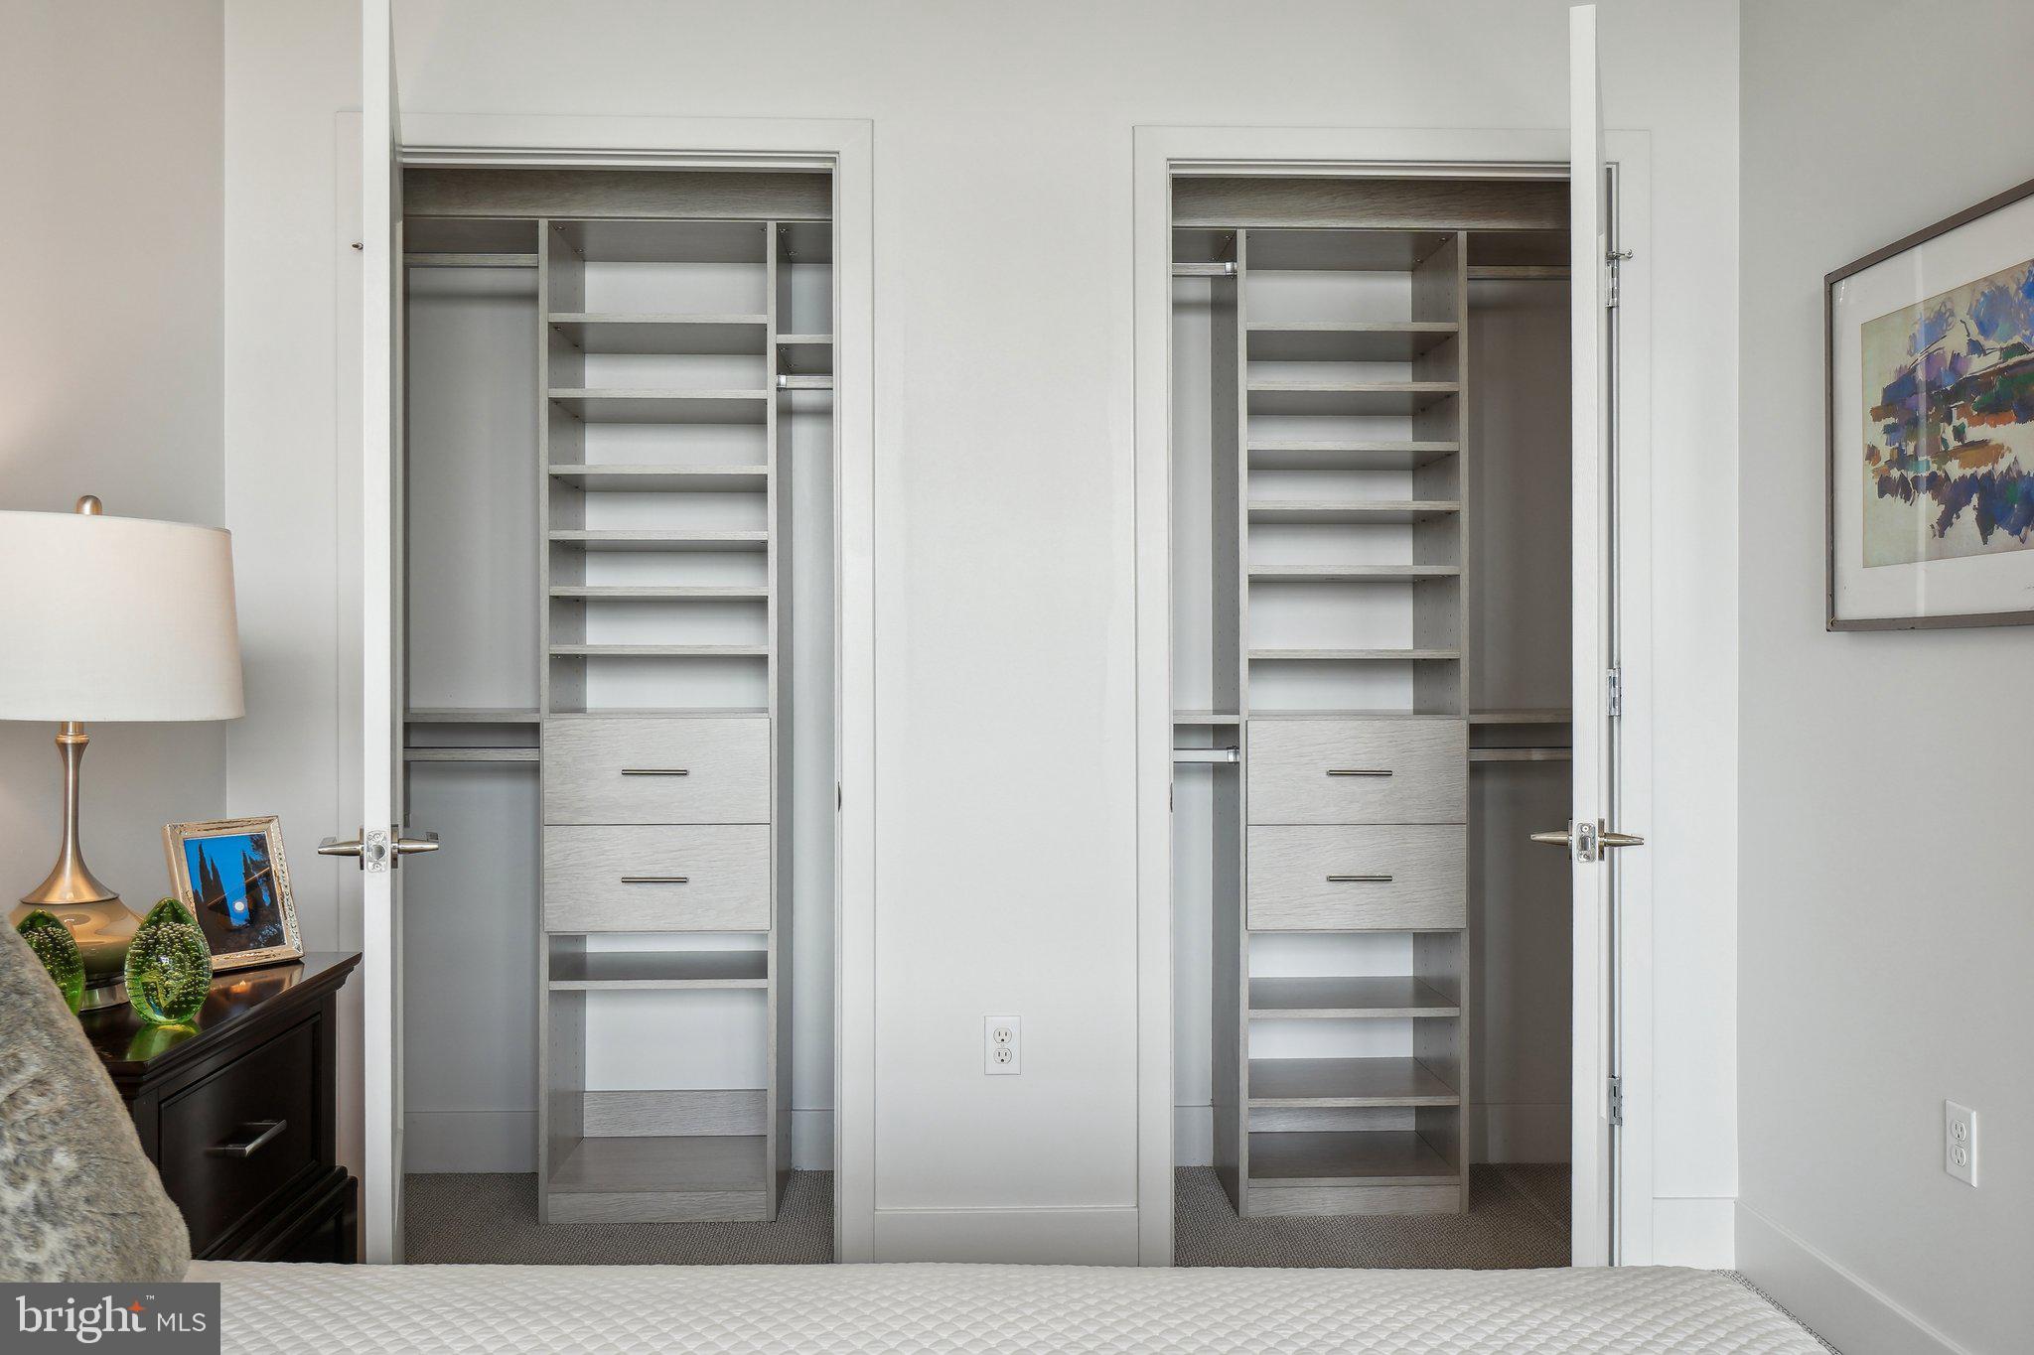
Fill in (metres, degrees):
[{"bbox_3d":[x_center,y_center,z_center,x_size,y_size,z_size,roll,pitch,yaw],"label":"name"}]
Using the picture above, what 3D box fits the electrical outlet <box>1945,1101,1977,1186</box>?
[{"bbox_3d":[1.435,0.712,2.324,0.008,0.114,0.070,0,0,-2],"label":"electrical outlet"}]

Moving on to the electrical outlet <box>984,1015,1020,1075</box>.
[{"bbox_3d":[-0.026,0.710,2.934,0.070,0.114,0.008,0,0,-2],"label":"electrical outlet"}]

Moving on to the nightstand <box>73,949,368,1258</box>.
[{"bbox_3d":[-1.203,0.796,2.013,0.430,0.738,0.666,0,0,-4],"label":"nightstand"}]

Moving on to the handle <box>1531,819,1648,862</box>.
[{"bbox_3d":[0.863,0.242,2.304,0.157,0.064,0.138,0,0,22],"label":"handle"}]

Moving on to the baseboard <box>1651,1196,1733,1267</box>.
[{"bbox_3d":[1.320,1.089,2.980,0.165,0.143,0.015,0,0,-2],"label":"baseboard"}]

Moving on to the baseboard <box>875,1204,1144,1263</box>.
[{"bbox_3d":[-0.017,1.091,2.931,0.507,0.143,0.015,0,0,-2],"label":"baseboard"}]

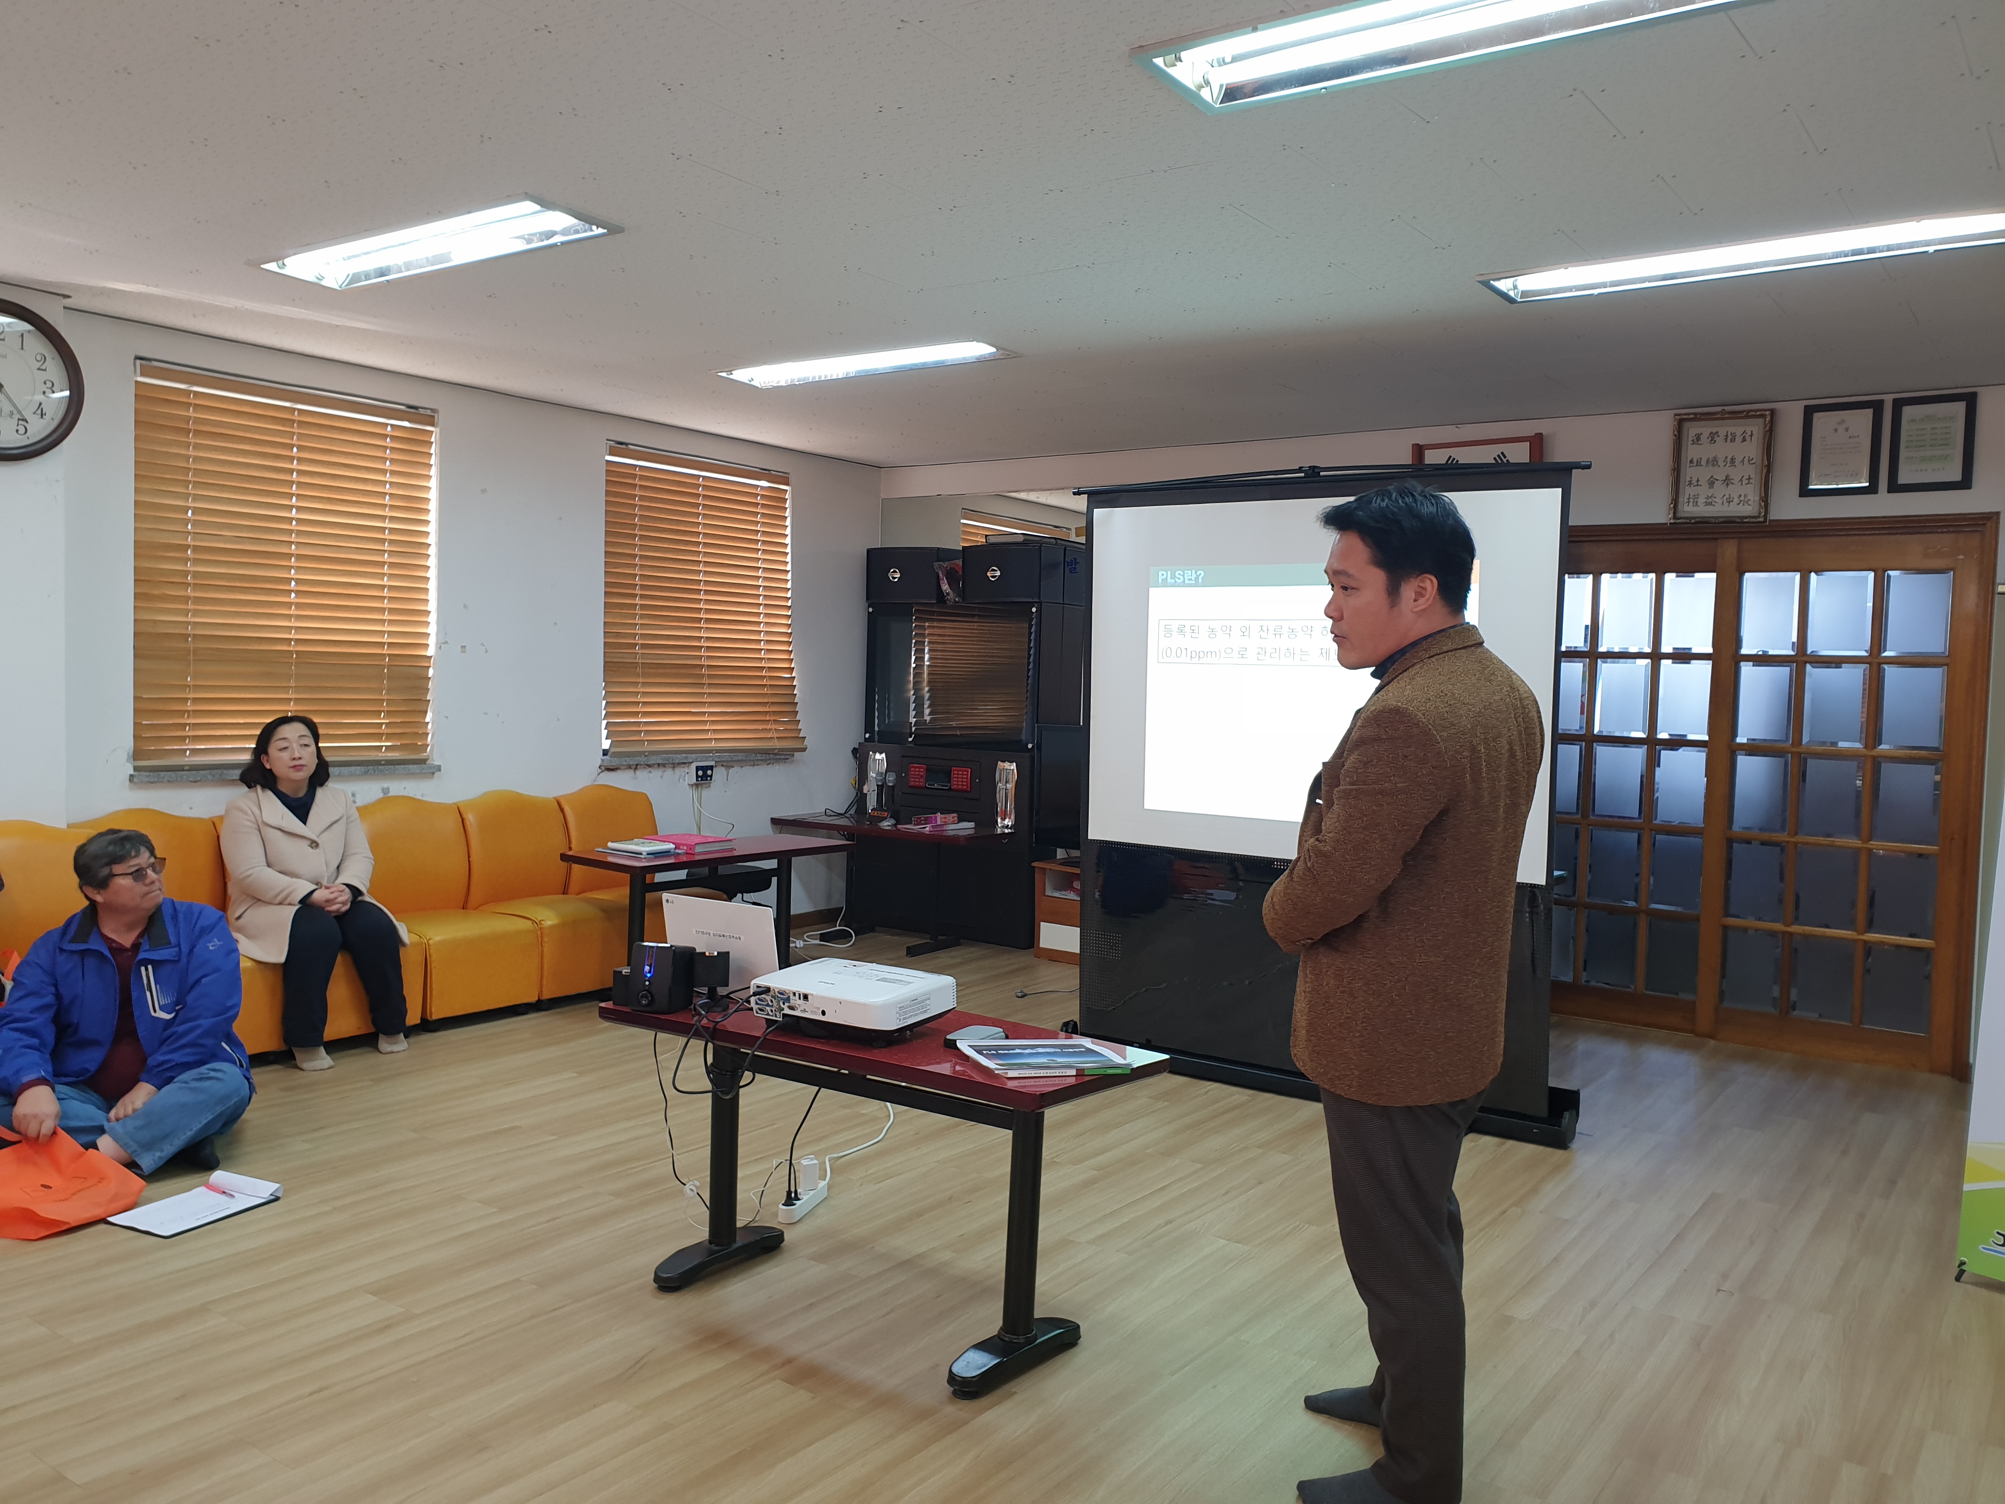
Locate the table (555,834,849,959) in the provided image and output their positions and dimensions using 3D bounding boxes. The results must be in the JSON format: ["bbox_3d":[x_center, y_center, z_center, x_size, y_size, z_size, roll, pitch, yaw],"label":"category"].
[{"bbox_3d":[-1.199,0.730,6.322,0.462,0.649,1.201,3,3,35],"label":"table"}]

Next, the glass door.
[{"bbox_3d":[2.930,0.128,6.113,1.794,2.098,0.130,3,3,35],"label":"glass door"}]

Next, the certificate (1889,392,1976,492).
[{"bbox_3d":[3.417,-1.139,5.538,0.265,0.350,0.025,3,3,35],"label":"certificate"}]

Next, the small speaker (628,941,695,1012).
[{"bbox_3d":[-0.746,0.490,3.344,0.104,0.148,0.130,2,3,17],"label":"small speaker"}]

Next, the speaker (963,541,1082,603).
[{"bbox_3d":[0.095,-0.905,7.786,0.490,0.283,0.340,3,3,35],"label":"speaker"}]

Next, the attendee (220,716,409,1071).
[{"bbox_3d":[-2.430,0.473,5.459,0.662,1.173,0.580,4,4,43],"label":"attendee"}]

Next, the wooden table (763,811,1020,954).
[{"bbox_3d":[-0.553,0.675,7.655,1.200,0.620,0.450,3,3,32],"label":"wooden table"}]

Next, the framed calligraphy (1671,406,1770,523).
[{"bbox_3d":[2.869,-1.145,6.020,0.360,0.444,0.035,3,3,35],"label":"framed calligraphy"}]

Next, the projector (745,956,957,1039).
[{"bbox_3d":[-0.325,0.539,3.255,0.360,0.100,0.295,3,3,29],"label":"projector"}]

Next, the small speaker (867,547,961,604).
[{"bbox_3d":[-0.480,-0.947,8.155,0.482,0.293,0.220,3,3,35],"label":"small speaker"}]

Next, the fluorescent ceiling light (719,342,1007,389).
[{"bbox_3d":[-0.525,-1.463,5.611,1.255,0.070,0.320,3,3,35],"label":"fluorescent ceiling light"}]

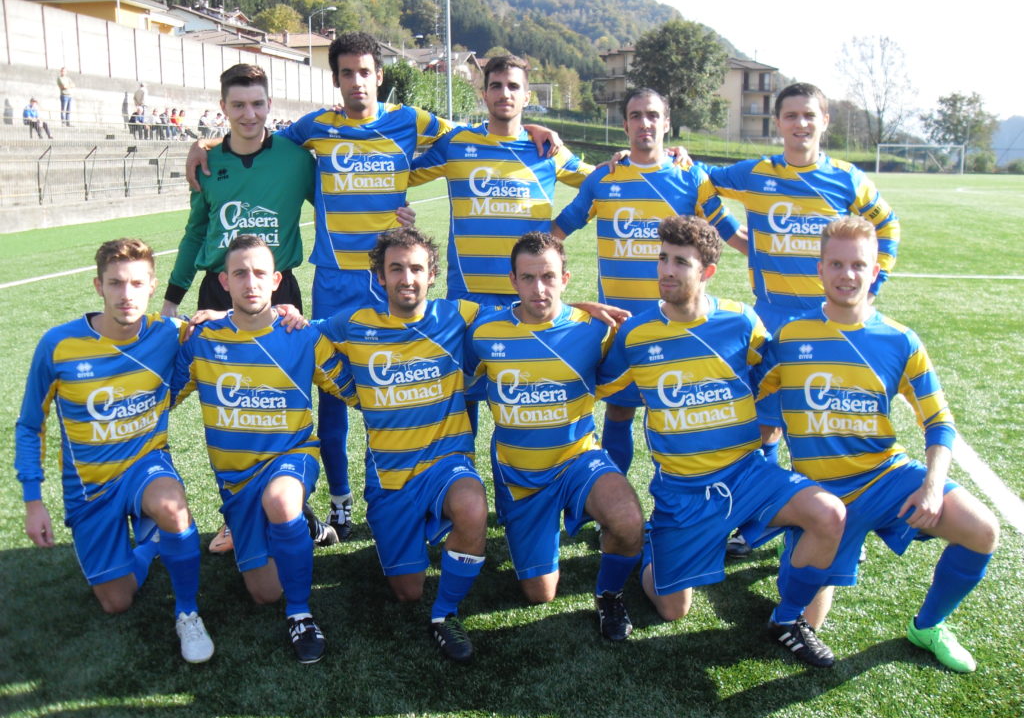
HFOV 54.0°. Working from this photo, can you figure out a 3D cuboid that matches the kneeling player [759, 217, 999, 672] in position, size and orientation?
[{"bbox_3d":[1.095,0.205,3.246,0.730,1.318,0.872,0,11,0],"label":"kneeling player"}]

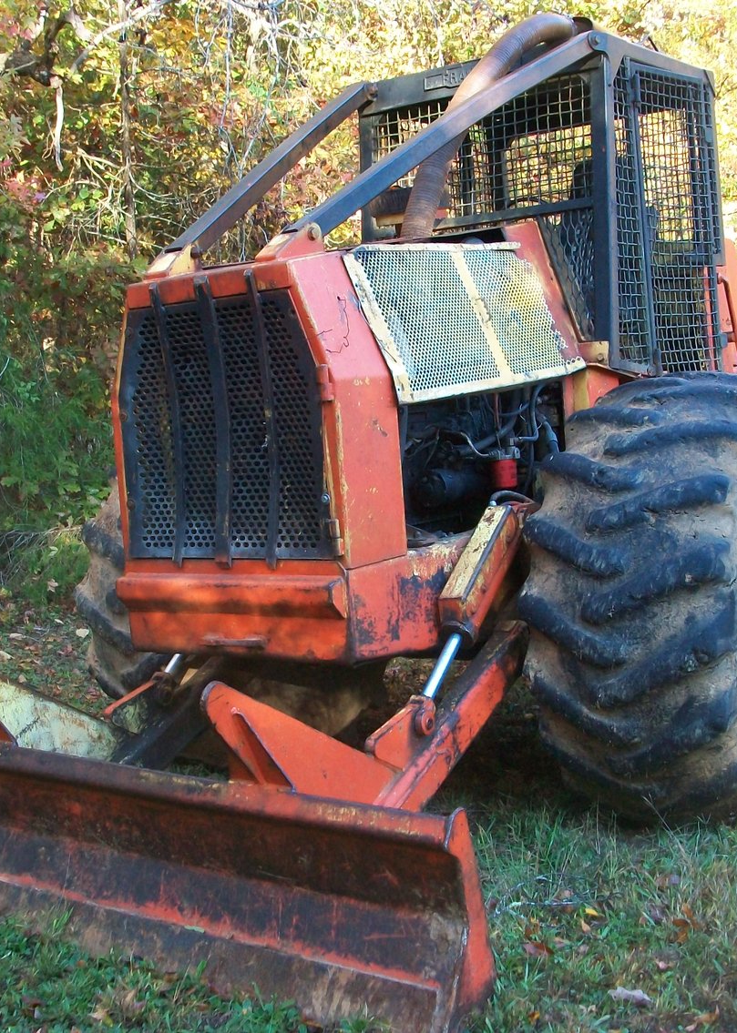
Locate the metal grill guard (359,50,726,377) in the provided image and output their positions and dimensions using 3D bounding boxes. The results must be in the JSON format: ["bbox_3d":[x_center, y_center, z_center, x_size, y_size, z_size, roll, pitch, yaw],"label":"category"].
[{"bbox_3d":[0.775,-1.270,5.990,1.120,1.270,1.200,0,7,36],"label":"metal grill guard"}]

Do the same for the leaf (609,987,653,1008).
[{"bbox_3d":[0.656,1.204,3.389,0.060,0.022,0.110,-9,8,-42],"label":"leaf"}]

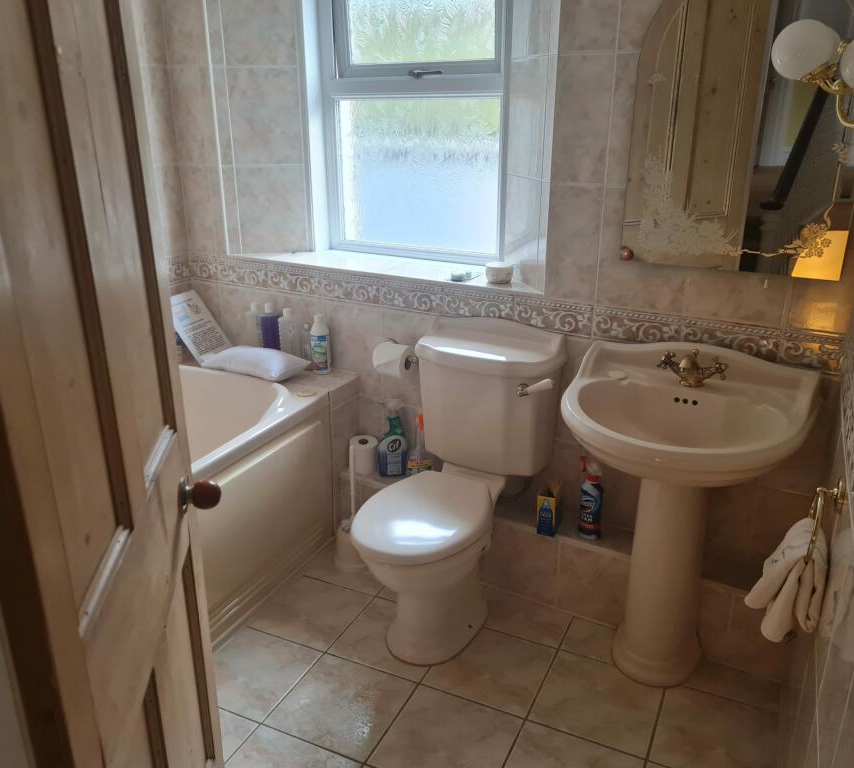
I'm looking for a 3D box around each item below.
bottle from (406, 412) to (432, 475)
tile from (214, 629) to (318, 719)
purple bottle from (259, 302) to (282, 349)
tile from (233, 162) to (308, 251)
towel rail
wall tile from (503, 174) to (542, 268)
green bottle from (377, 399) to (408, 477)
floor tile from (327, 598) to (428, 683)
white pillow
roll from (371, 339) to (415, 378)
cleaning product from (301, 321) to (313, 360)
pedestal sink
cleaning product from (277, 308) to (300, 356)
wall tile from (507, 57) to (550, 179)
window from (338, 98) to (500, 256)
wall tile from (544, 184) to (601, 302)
[{"bbox_3d":[-0.027,0.215,2.623,0.095,0.265,0.075,5,19,12],"label":"bottle"},{"bbox_3d":[-0.475,0.794,2.123,0.266,0.010,0.297,10,22,23],"label":"tile"},{"bbox_3d":[-0.543,-0.176,2.695,0.068,0.222,0.055,3,21,6],"label":"purple bottle"},{"bbox_3d":[-0.551,-0.624,2.747,0.240,0.307,0.010,-5,21,-16],"label":"tile"},{"bbox_3d":[0.783,0.284,1.531,0.055,0.180,0.155,10,22,23],"label":"towel rail"},{"bbox_3d":[0.299,-0.489,2.396,0.010,0.302,0.268,-5,21,-15],"label":"wall tile"},{"bbox_3d":[-0.109,0.183,2.576,0.105,0.268,0.060,2,21,3],"label":"green bottle"},{"bbox_3d":[-0.089,0.748,2.261,0.298,0.012,0.298,9,21,24],"label":"floor tile"},{"bbox_3d":[-0.614,-0.088,2.785,0.345,0.078,0.190,11,22,29],"label":"white pillow"},{"bbox_3d":[-0.107,-0.080,2.559,0.103,0.110,0.110,11,22,29],"label":"roll"},{"bbox_3d":[-0.434,-0.139,2.790,0.042,0.171,0.040,6,20,15],"label":"cleaning product"},{"bbox_3d":[0.607,0.371,2.023,0.610,0.867,0.540,11,22,29],"label":"pedestal sink"},{"bbox_3d":[-0.508,-0.173,2.822,0.074,0.214,0.060,6,20,15],"label":"cleaning product"},{"bbox_3d":[0.303,-0.789,2.284,0.010,0.336,0.268,-5,21,-15],"label":"wall tile"},{"bbox_3d":[-0.043,-0.715,2.645,0.600,0.490,0.040,10,22,23],"label":"window"},{"bbox_3d":[0.414,-0.391,2.172,0.154,0.332,0.010,11,22,28],"label":"wall tile"}]

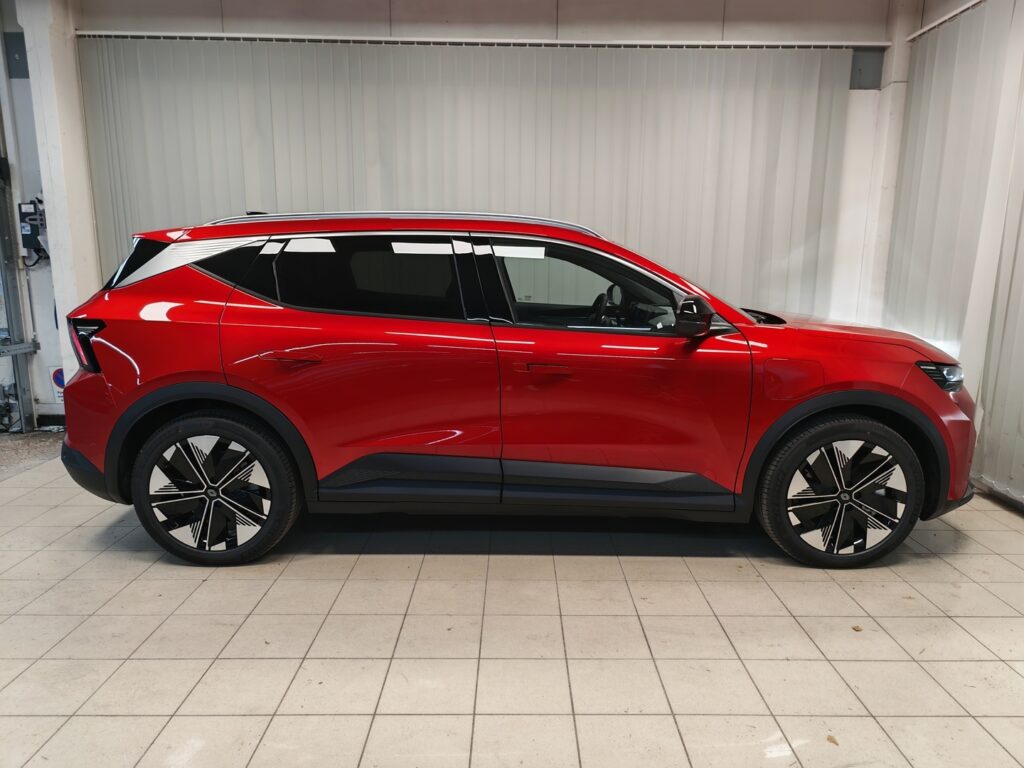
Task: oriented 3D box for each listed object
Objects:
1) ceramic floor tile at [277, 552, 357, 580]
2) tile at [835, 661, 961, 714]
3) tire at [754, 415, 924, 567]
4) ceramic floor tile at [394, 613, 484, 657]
[{"bbox_3d":[-0.855,0.817,3.042,0.295,0.010,0.294,0,10,0],"label":"ceramic floor tile"},{"bbox_3d":[1.228,0.969,2.169,0.295,0.010,0.294,0,10,0],"label":"tile"},{"bbox_3d":[1.464,0.457,3.061,0.710,0.710,0.235,0,10,0],"label":"tire"},{"bbox_3d":[-0.263,0.926,2.484,0.298,0.010,0.294,0,10,0],"label":"ceramic floor tile"}]

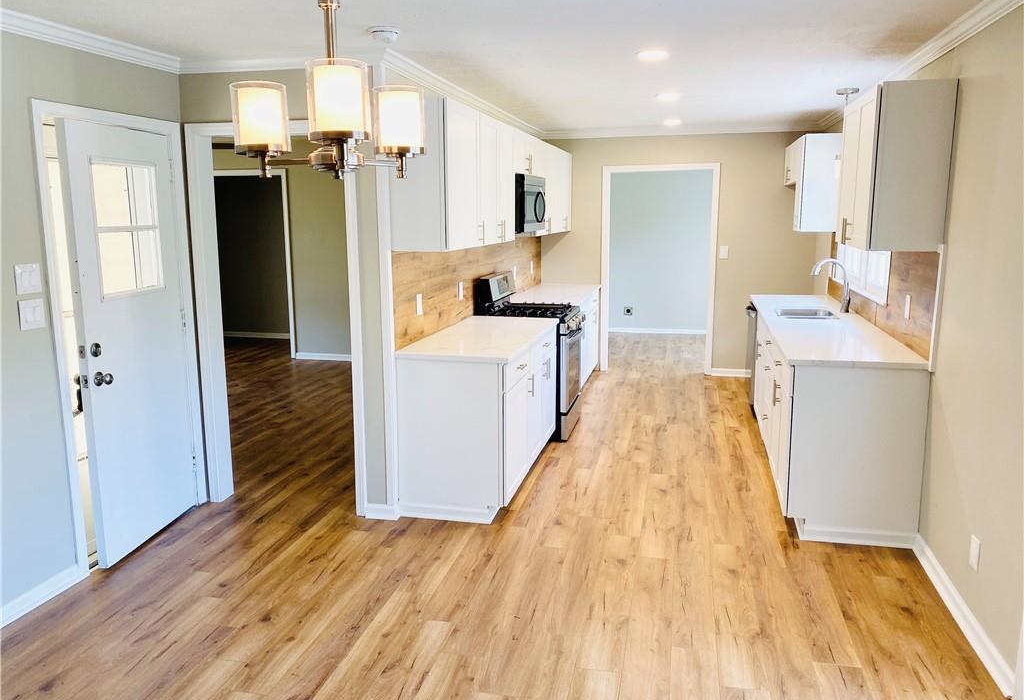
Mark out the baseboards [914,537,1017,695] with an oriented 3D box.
[{"bbox_3d":[1.830,1.032,3.191,0.015,0.107,1.215,2,10,13],"label":"baseboards"}]

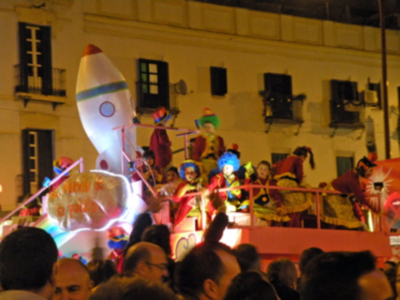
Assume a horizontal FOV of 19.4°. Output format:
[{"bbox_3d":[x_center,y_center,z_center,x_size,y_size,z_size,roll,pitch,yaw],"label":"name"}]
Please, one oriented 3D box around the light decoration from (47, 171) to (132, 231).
[{"bbox_3d":[-1.638,0.749,17.300,1.270,0.850,0.300,-5,-6,27],"label":"light decoration"}]

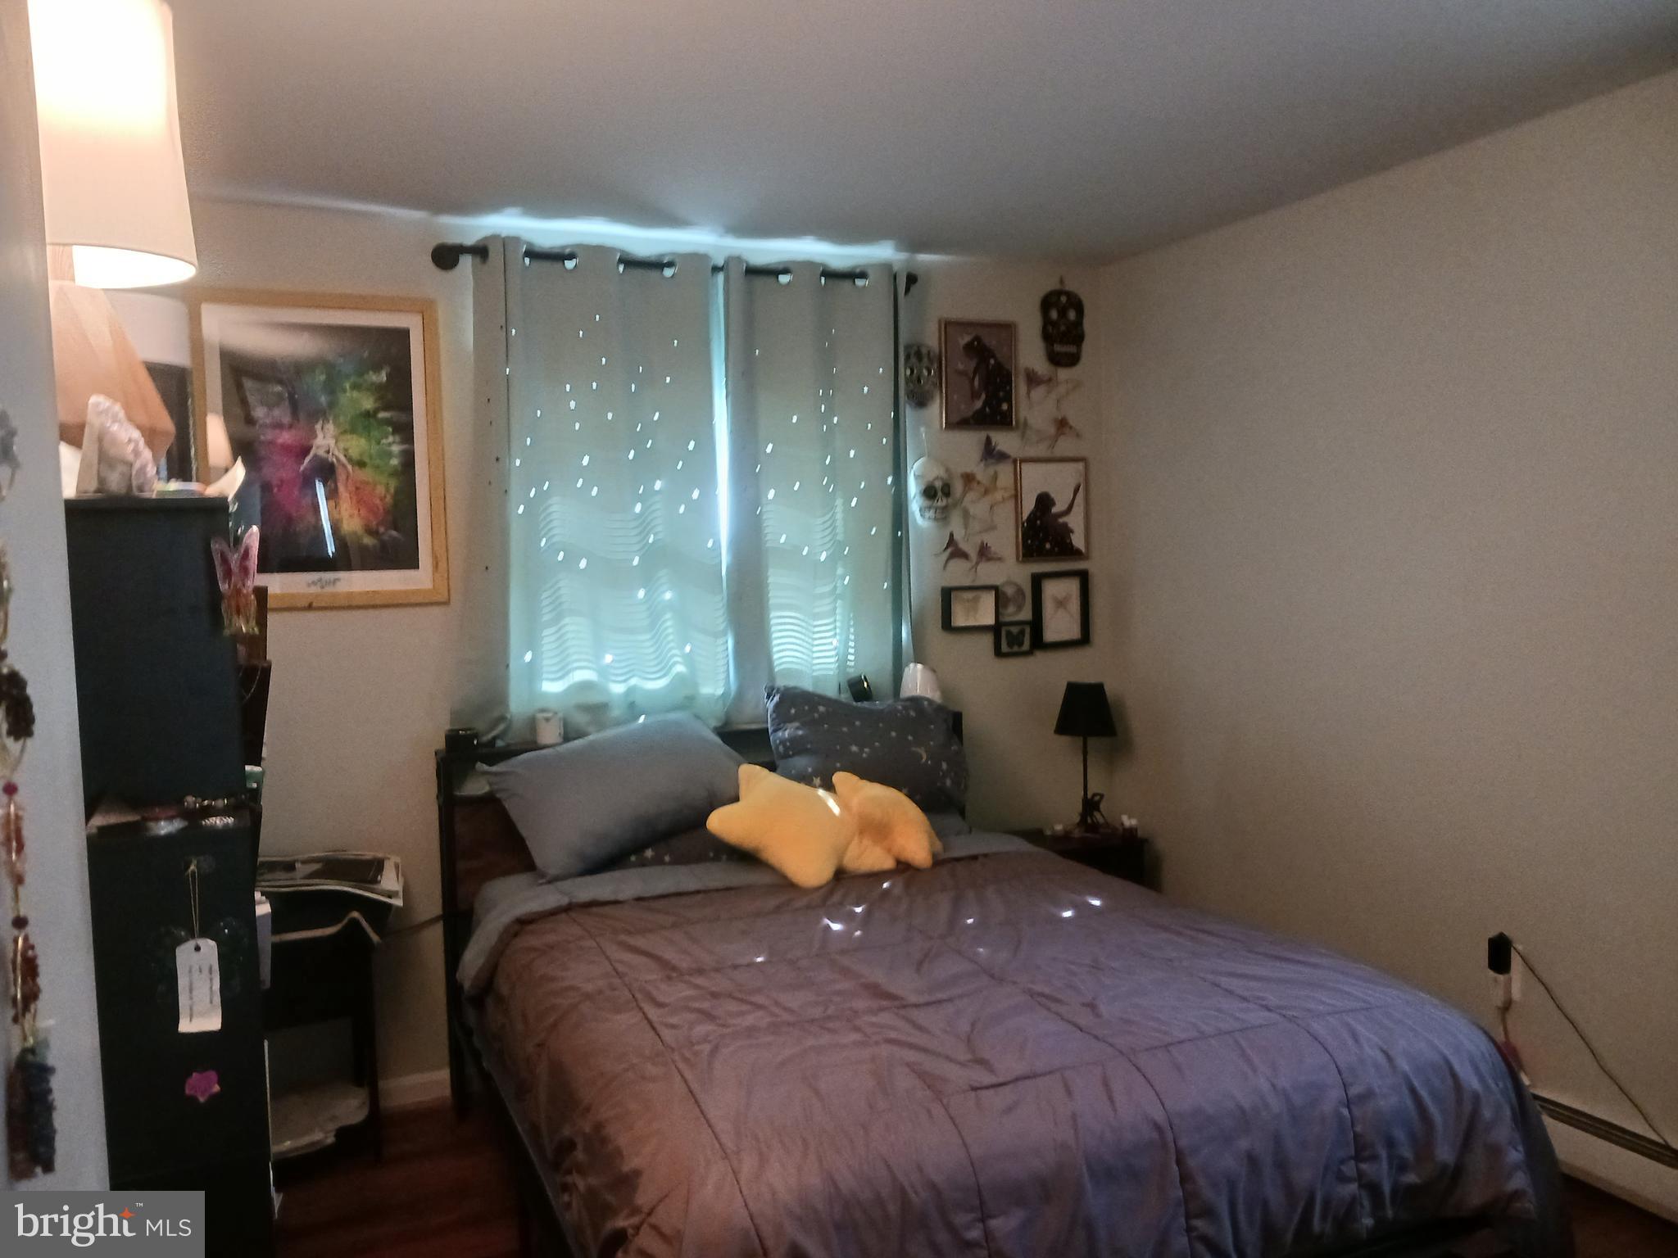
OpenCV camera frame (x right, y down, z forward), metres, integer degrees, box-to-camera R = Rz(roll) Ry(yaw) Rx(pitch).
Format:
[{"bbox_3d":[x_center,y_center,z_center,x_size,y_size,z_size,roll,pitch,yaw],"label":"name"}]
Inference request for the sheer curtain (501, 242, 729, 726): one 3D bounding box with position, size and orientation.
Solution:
[{"bbox_3d":[-0.574,-0.355,3.487,0.590,1.285,0.103,-3,4,-24],"label":"sheer curtain"}]

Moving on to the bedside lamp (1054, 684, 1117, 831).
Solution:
[{"bbox_3d":[0.744,0.390,3.951,0.221,0.461,0.221,-1,4,0],"label":"bedside lamp"}]

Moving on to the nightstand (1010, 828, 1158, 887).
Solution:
[{"bbox_3d":[0.652,0.893,3.944,0.395,0.549,0.385,-3,4,-24],"label":"nightstand"}]

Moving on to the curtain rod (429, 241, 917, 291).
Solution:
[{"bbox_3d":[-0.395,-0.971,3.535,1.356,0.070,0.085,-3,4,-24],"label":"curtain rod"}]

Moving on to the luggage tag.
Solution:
[{"bbox_3d":[-0.986,0.488,2.009,0.062,0.269,0.011,-3,4,-24],"label":"luggage tag"}]

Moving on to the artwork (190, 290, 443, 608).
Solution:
[{"bbox_3d":[-1.281,-0.441,3.247,0.579,0.774,0.023,-3,4,-24],"label":"artwork"}]

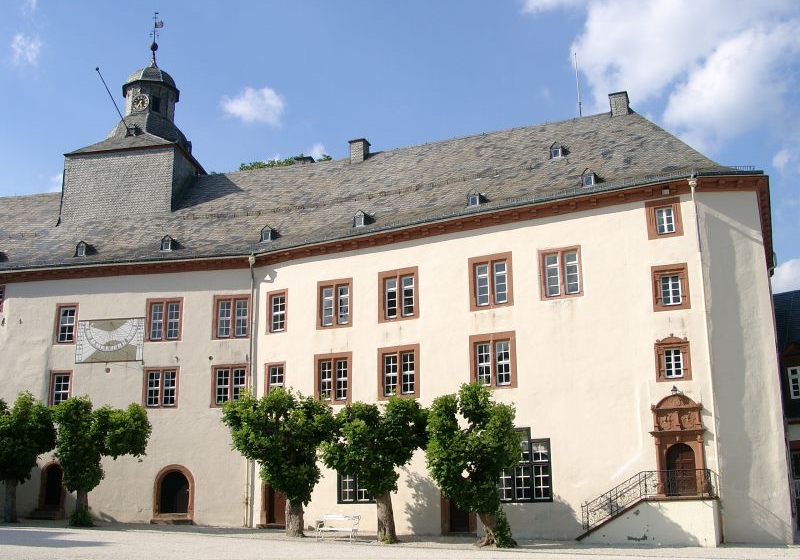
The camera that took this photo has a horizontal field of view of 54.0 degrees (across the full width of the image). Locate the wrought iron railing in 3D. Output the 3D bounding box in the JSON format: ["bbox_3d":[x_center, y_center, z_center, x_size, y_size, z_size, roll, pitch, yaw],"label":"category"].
[{"bbox_3d":[8.709,7.660,27.260,4.340,1.946,1.900,-9,-17,27],"label":"wrought iron railing"}]

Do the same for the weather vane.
[{"bbox_3d":[-15.127,-15.016,48.888,0.850,3.650,0.550,-1,-15,0],"label":"weather vane"}]

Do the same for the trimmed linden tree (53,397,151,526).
[{"bbox_3d":[-14.483,8.769,38.033,4.400,6.120,4.000,-3,-12,13],"label":"trimmed linden tree"}]

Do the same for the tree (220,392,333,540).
[{"bbox_3d":[-4.607,6.836,29.668,4.257,5.477,3.831,-9,-17,27],"label":"tree"}]

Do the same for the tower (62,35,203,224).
[{"bbox_3d":[-16.048,-9.400,50.913,7.300,13.342,7.100,-3,-12,10],"label":"tower"}]

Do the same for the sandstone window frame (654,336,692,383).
[{"bbox_3d":[9.815,2.796,28.207,1.203,1.686,0.300,-7,-13,27],"label":"sandstone window frame"}]

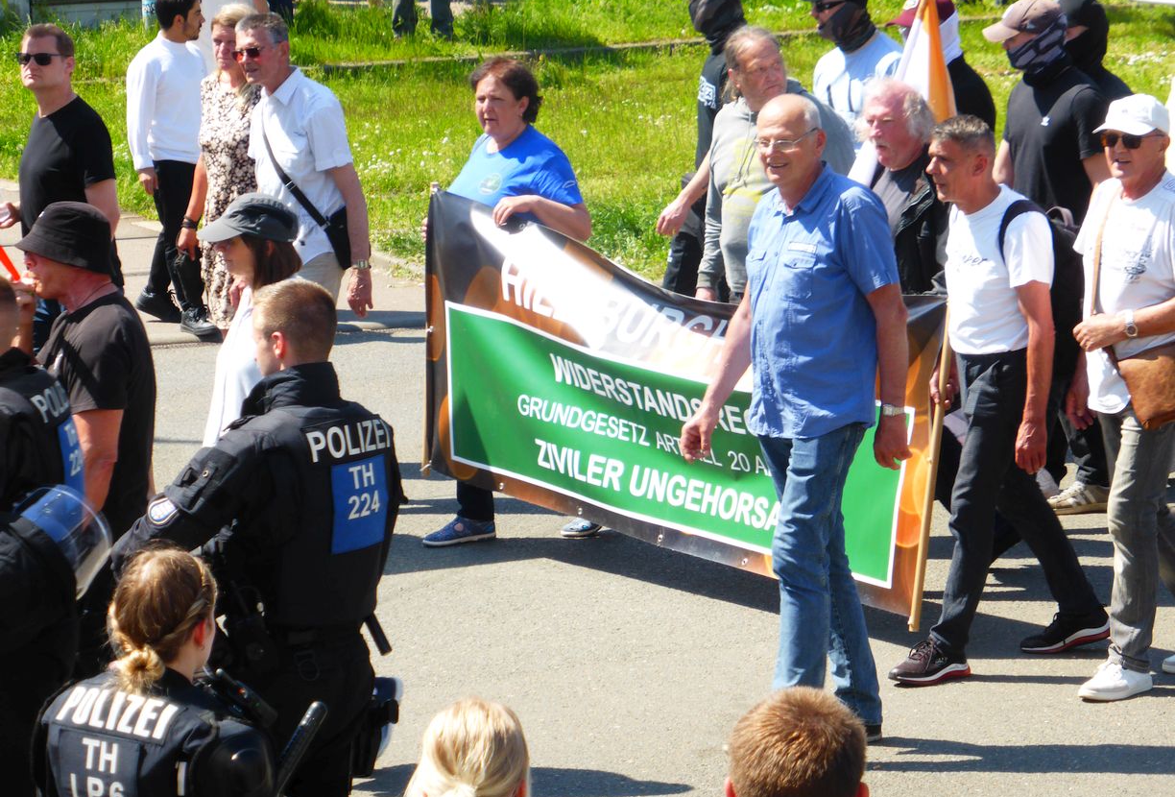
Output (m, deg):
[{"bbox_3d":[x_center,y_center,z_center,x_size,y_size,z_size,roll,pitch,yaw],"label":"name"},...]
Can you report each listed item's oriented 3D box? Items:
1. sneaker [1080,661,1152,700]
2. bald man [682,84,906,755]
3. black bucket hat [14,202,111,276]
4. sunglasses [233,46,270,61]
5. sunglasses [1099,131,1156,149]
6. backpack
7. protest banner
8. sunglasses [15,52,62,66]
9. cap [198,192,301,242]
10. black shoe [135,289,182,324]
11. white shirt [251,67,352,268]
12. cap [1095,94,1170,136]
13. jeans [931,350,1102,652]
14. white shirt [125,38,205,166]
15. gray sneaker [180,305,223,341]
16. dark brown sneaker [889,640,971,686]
[{"bbox_3d":[1.604,0.860,19.303,0.295,0.105,0.108,-6,8,-43],"label":"sneaker"},{"bbox_3d":[0.595,0.061,17.850,0.570,1.840,0.530,-5,8,-40],"label":"bald man"},{"bbox_3d":[-1.427,-0.436,17.300,0.280,0.165,0.260,12,6,-1],"label":"black bucket hat"},{"bbox_3d":[-1.264,-1.316,24.200,0.145,0.050,0.140,-1,7,38],"label":"sunglasses"},{"bbox_3d":[1.631,-0.773,19.000,0.145,0.050,0.140,3,7,28],"label":"sunglasses"},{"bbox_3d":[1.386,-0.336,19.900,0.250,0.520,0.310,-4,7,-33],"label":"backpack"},{"bbox_3d":[0.299,-0.029,21.177,0.250,1.030,3.000,-4,10,-32],"label":"protest banner"},{"bbox_3d":[-2.045,-1.267,23.700,0.145,0.048,0.145,4,7,30],"label":"sunglasses"},{"bbox_3d":[-0.917,-0.488,17.200,0.270,0.130,0.185,-2,6,-14],"label":"cap"},{"bbox_3d":[-2.100,-0.454,31.100,0.290,0.125,0.110,21,16,32],"label":"black shoe"},{"bbox_3d":[-1.101,-0.891,24.300,0.500,0.760,0.330,5,8,43],"label":"white shirt"},{"bbox_3d":[1.668,-0.864,19.400,0.265,0.135,0.180,-6,8,-42],"label":"cap"},{"bbox_3d":[1.343,0.323,19.850,0.540,0.930,0.390,-4,7,-33],"label":"jeans"},{"bbox_3d":[-2.065,-1.451,31.000,0.290,0.660,0.470,5,8,42],"label":"white shirt"},{"bbox_3d":[-1.825,-0.355,29.900,0.105,0.120,0.290,-4,7,-32],"label":"gray sneaker"},{"bbox_3d":[1.058,0.820,19.619,0.295,0.115,0.108,-4,7,-31],"label":"dark brown sneaker"}]

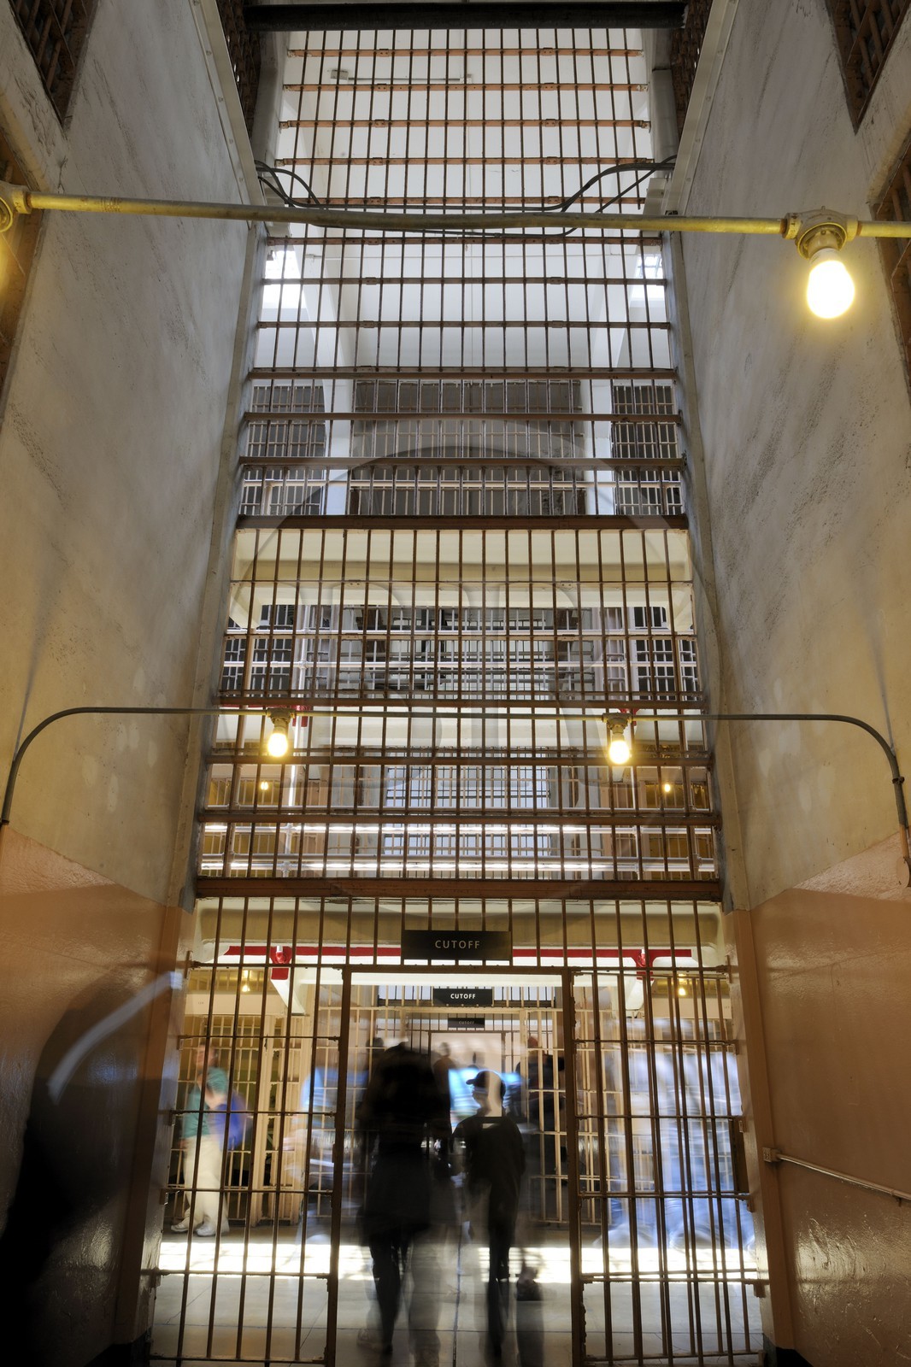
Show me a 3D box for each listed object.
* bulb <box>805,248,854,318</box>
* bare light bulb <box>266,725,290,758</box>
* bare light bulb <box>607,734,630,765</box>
[{"bbox_3d":[0.585,-0.628,1.548,0.068,0.116,0.068,0,-22,1],"label":"bulb"},{"bbox_3d":[-0.684,0.228,3.811,0.070,0.115,0.070,0,-21,1],"label":"bare light bulb"},{"bbox_3d":[0.630,0.253,3.795,0.070,0.115,0.070,0,-21,1],"label":"bare light bulb"}]

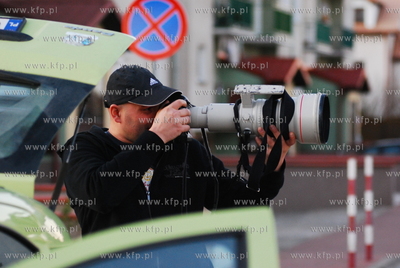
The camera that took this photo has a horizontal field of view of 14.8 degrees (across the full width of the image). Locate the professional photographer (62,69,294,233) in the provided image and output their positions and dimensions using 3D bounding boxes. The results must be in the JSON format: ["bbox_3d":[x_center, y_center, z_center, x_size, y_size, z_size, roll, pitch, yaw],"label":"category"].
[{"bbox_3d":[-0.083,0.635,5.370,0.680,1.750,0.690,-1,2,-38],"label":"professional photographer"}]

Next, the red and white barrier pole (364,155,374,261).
[{"bbox_3d":[1.649,0.728,15.000,0.078,1.035,0.078,0,1,0],"label":"red and white barrier pole"}]

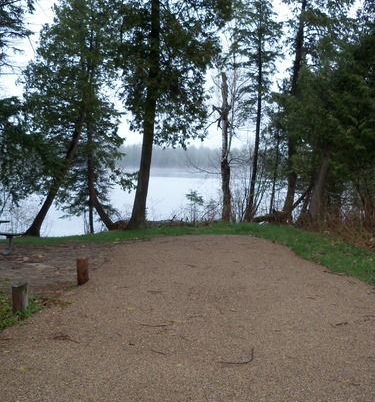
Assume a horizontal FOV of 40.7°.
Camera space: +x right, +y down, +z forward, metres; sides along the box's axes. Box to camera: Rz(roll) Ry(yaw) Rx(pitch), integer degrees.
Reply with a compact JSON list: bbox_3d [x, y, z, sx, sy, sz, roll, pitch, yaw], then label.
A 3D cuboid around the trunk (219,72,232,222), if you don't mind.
[{"bbox_3d":[1.120,-1.596,14.892,0.360,4.450,0.340,0,4,0],"label":"trunk"}]

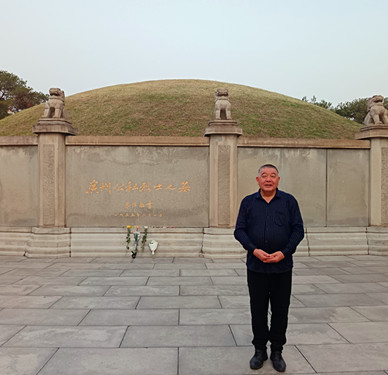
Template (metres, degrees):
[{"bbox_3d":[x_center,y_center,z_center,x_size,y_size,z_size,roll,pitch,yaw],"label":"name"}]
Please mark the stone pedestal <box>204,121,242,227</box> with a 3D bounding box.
[{"bbox_3d":[0.634,-0.298,8.116,0.762,2.250,0.570,0,1,-4],"label":"stone pedestal"}]

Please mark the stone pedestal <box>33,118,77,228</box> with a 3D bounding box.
[{"bbox_3d":[-2.949,-0.311,8.017,0.762,2.252,0.570,0,1,5],"label":"stone pedestal"}]

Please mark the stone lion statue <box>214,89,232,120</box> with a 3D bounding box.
[{"bbox_3d":[0.639,-1.762,8.102,0.360,0.678,0.450,0,1,-4],"label":"stone lion statue"}]

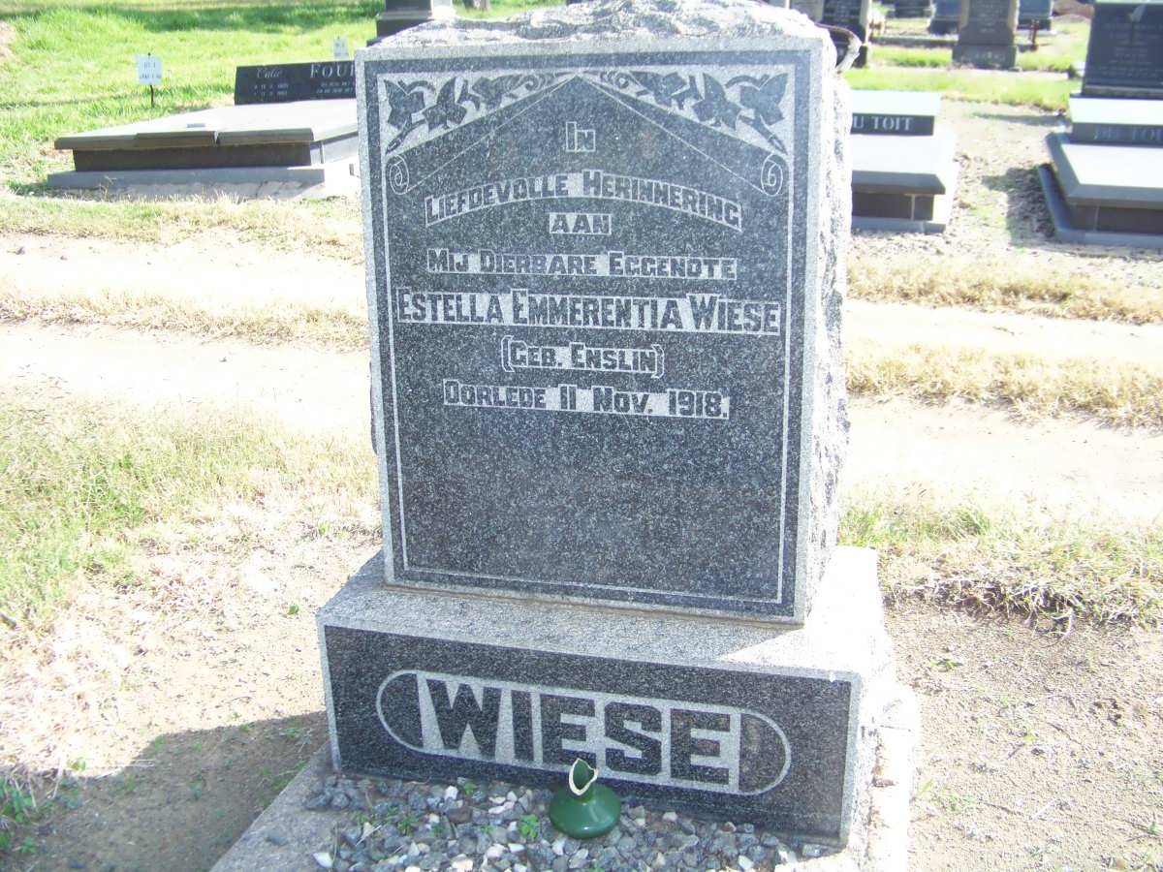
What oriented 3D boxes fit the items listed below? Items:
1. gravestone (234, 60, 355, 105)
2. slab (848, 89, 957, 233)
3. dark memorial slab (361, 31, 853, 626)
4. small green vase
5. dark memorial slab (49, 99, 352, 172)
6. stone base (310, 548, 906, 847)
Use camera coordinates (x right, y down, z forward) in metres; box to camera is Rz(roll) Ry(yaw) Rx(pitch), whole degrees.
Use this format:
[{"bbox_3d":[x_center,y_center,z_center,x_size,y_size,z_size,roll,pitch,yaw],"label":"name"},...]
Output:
[{"bbox_3d":[-2.787,-3.638,12.483,1.650,0.400,0.150,2,19,9],"label":"gravestone"},{"bbox_3d":[2.375,-2.152,9.383,1.000,0.740,2.350,5,20,17],"label":"slab"},{"bbox_3d":[0.039,-0.224,2.150,0.806,1.037,0.250,4,20,14],"label":"dark memorial slab"},{"bbox_3d":[0.006,0.627,2.079,0.121,0.133,0.121,-1,19,0],"label":"small green vase"},{"bbox_3d":[-3.406,-2.860,11.598,2.300,0.360,2.200,2,19,9],"label":"dark memorial slab"},{"bbox_3d":[0.068,0.432,2.344,0.998,0.330,0.518,4,20,14],"label":"stone base"}]

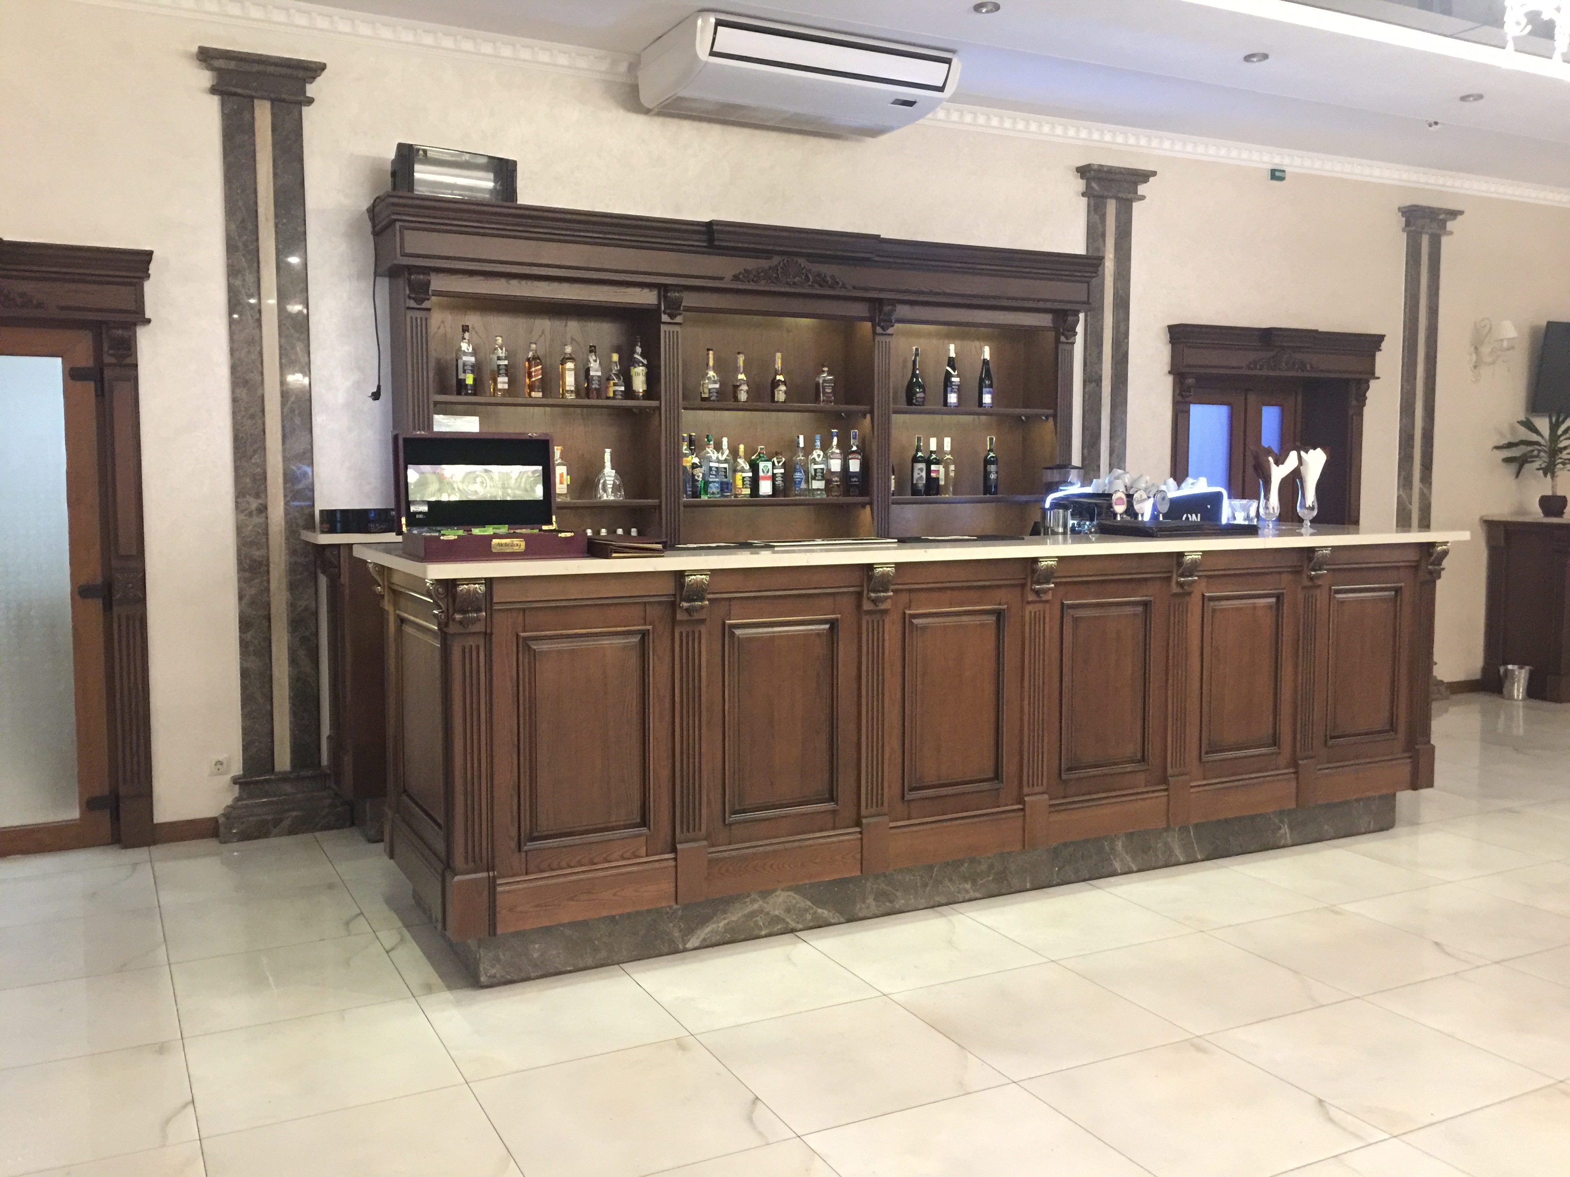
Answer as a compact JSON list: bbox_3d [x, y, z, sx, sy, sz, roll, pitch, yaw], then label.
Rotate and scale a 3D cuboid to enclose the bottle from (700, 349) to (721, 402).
[{"bbox_3d":[-0.343,-0.979,6.070,0.088,0.249,0.068,-1,5,-17],"label":"bottle"}]

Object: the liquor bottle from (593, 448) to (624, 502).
[{"bbox_3d":[-0.784,-0.508,5.883,0.132,0.231,0.105,-2,5,-20],"label":"liquor bottle"}]

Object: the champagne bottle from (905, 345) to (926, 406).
[{"bbox_3d":[0.653,-1.052,6.549,0.100,0.305,0.100,0,5,0],"label":"champagne bottle"}]

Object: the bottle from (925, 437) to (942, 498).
[{"bbox_3d":[0.750,-0.620,6.647,0.076,0.300,0.076,0,5,0],"label":"bottle"}]

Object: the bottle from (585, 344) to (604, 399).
[{"bbox_3d":[-0.838,-0.954,5.780,0.077,0.238,0.075,-2,5,-27],"label":"bottle"}]

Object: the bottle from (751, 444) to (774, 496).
[{"bbox_3d":[-0.107,-0.545,6.169,0.090,0.244,0.066,-3,5,-30],"label":"bottle"}]

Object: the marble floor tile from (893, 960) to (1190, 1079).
[{"bbox_3d":[0.701,1.190,3.649,0.600,0.010,0.600,-2,5,-27],"label":"marble floor tile"}]

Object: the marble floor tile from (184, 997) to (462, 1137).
[{"bbox_3d":[-1.177,1.200,3.331,0.600,0.010,0.600,-2,5,-27],"label":"marble floor tile"}]

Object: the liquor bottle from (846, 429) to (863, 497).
[{"bbox_3d":[0.340,-0.606,6.393,0.077,0.330,0.076,0,5,-2],"label":"liquor bottle"}]

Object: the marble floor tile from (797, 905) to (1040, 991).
[{"bbox_3d":[0.423,1.136,4.148,0.600,0.012,0.600,-2,5,-27],"label":"marble floor tile"}]

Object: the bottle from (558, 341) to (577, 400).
[{"bbox_3d":[-0.949,-0.946,5.763,0.065,0.244,0.060,-3,6,-32],"label":"bottle"}]

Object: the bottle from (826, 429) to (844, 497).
[{"bbox_3d":[0.245,-0.606,6.400,0.078,0.328,0.077,-1,5,-8],"label":"bottle"}]

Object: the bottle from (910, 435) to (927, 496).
[{"bbox_3d":[0.670,-0.618,6.595,0.076,0.302,0.076,0,5,0],"label":"bottle"}]

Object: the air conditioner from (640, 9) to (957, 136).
[{"bbox_3d":[0.083,-2.261,5.863,1.275,0.245,0.680,-2,5,-27],"label":"air conditioner"}]

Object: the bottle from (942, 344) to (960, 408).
[{"bbox_3d":[0.834,-1.065,6.607,0.078,0.323,0.078,-1,5,-10],"label":"bottle"}]

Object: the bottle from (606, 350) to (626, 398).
[{"bbox_3d":[-0.746,-0.935,5.809,0.083,0.208,0.076,-1,5,-10],"label":"bottle"}]

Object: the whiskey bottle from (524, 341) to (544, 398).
[{"bbox_3d":[-1.086,-0.942,5.694,0.066,0.245,0.064,-3,6,-35],"label":"whiskey bottle"}]

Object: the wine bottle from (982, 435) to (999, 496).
[{"bbox_3d":[1.058,-0.628,6.759,0.075,0.308,0.075,-1,5,-9],"label":"wine bottle"}]

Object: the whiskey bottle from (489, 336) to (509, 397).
[{"bbox_3d":[-1.214,-0.943,5.586,0.080,0.250,0.076,-2,5,-27],"label":"whiskey bottle"}]

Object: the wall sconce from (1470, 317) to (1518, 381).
[{"bbox_3d":[4.784,-1.609,8.851,0.160,0.420,0.280,-2,5,-27],"label":"wall sconce"}]

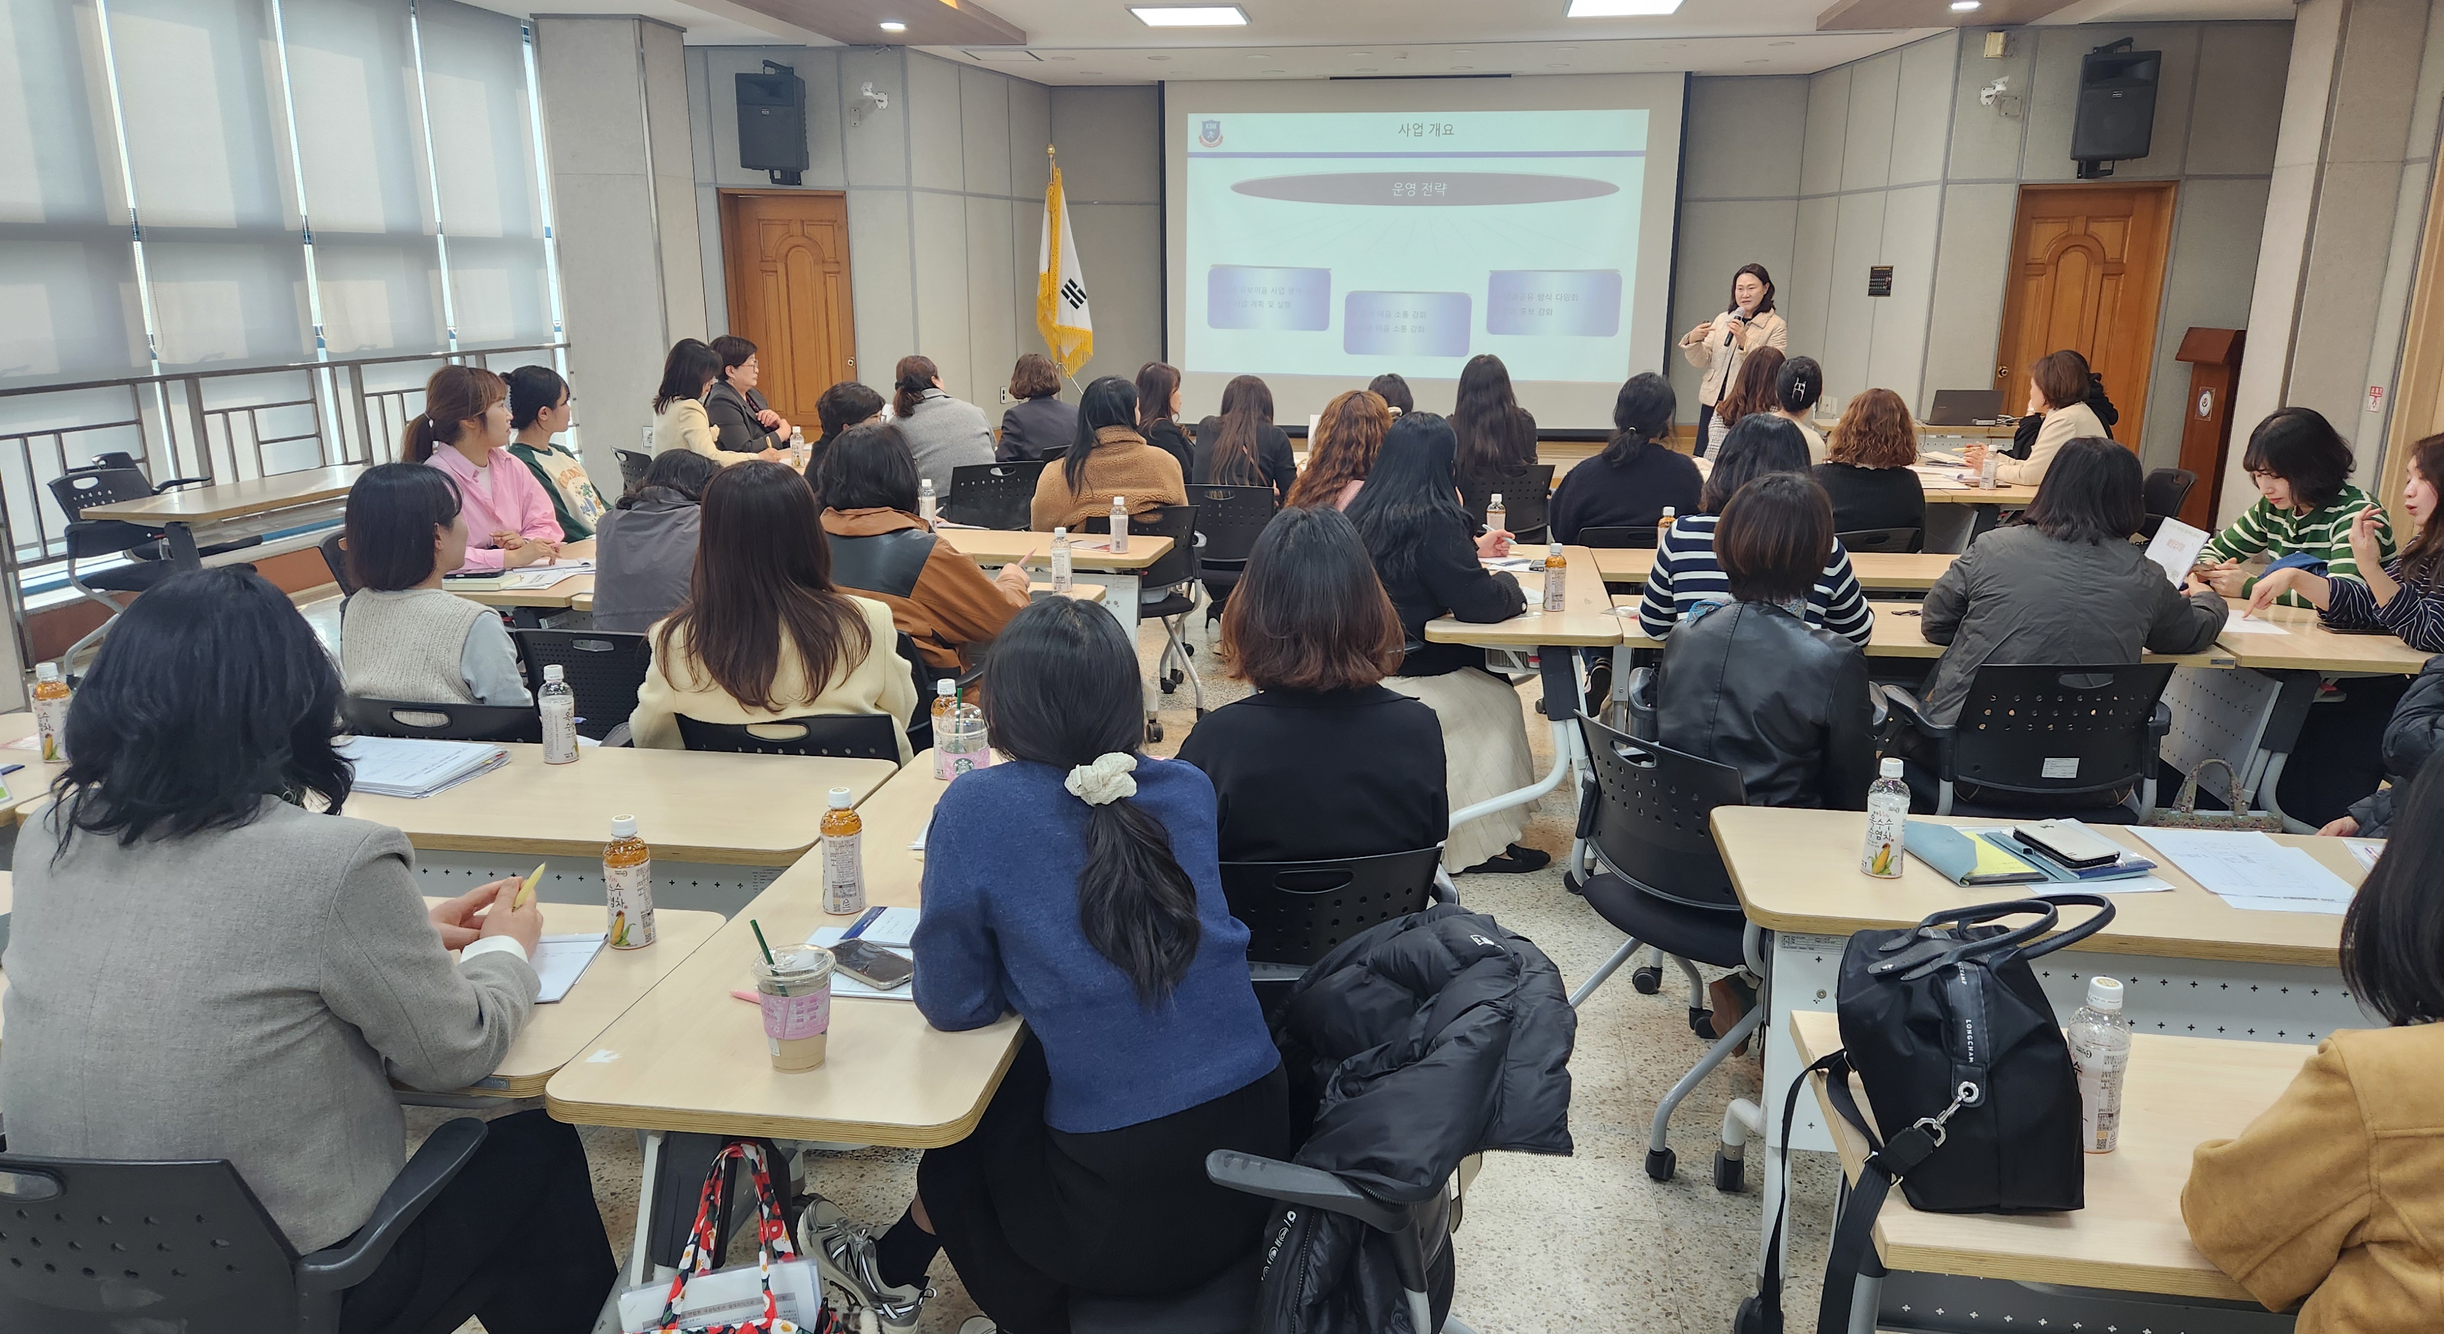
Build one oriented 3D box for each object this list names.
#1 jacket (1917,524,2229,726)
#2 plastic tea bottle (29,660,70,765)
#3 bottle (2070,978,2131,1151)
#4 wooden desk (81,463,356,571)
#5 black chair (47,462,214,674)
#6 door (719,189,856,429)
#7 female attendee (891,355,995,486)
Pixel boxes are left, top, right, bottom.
[{"bbox_3d":[1.971,-0.032,3.793,0.680,0.620,0.500,4,14,15],"label":"jacket"},{"bbox_3d":[-2.290,0.089,3.185,0.062,0.188,0.062,2,14,9],"label":"plastic tea bottle"},{"bbox_3d":[0.957,0.430,1.765,0.062,0.189,0.062,2,14,9],"label":"bottle"},{"bbox_3d":[-3.825,-0.399,6.776,0.520,0.720,1.440,4,15,16],"label":"wooden desk"},{"bbox_3d":[-4.466,-0.371,6.732,0.580,0.830,0.570,2,14,7],"label":"black chair"},{"bbox_3d":[-2.812,-2.014,10.655,0.880,2.130,0.100,0,14,2],"label":"door"},{"bbox_3d":[-1.204,-0.807,7.523,0.520,1.260,0.740,3,14,13],"label":"female attendee"}]

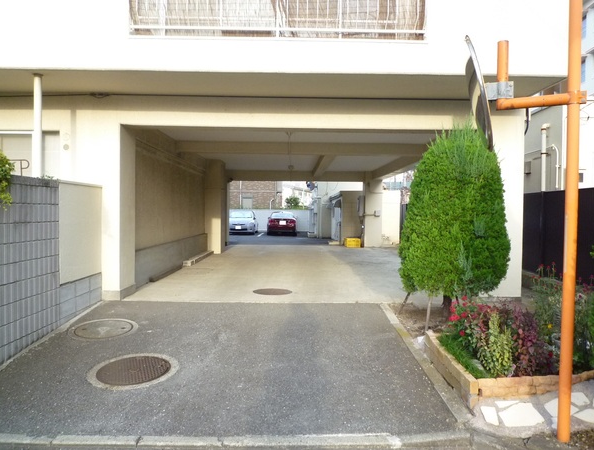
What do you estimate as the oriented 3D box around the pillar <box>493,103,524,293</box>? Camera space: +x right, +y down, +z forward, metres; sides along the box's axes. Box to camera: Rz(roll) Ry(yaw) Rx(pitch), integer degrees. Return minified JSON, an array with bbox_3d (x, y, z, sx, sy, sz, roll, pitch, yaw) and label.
[{"bbox_3d":[2.992,-0.281,6.641,0.660,2.860,0.600,1,2,0],"label":"pillar"}]

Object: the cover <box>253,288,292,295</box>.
[{"bbox_3d":[-0.404,1.105,7.118,0.645,0.030,0.645,1,2,0],"label":"cover"}]

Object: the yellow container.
[{"bbox_3d":[2.147,0.691,16.738,0.510,0.330,0.380,0,2,-11],"label":"yellow container"}]

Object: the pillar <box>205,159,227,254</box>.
[{"bbox_3d":[-2.537,-0.554,13.471,0.500,2.880,0.720,1,2,0],"label":"pillar"}]

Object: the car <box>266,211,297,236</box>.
[{"bbox_3d":[-0.895,-0.134,28.413,1.800,1.450,4.750,1,2,0],"label":"car"}]

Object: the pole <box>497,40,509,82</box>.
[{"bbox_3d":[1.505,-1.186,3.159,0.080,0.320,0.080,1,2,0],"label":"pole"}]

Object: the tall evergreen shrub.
[{"bbox_3d":[1.990,-0.166,5.488,1.360,2.280,1.360,1,2,0],"label":"tall evergreen shrub"}]

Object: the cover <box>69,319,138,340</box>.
[{"bbox_3d":[-2.314,1.230,5.210,0.760,0.030,0.760,1,6,0],"label":"cover"}]

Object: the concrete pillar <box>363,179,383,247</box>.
[{"bbox_3d":[2.998,-0.459,16.980,0.670,2.680,0.600,1,2,0],"label":"concrete pillar"}]

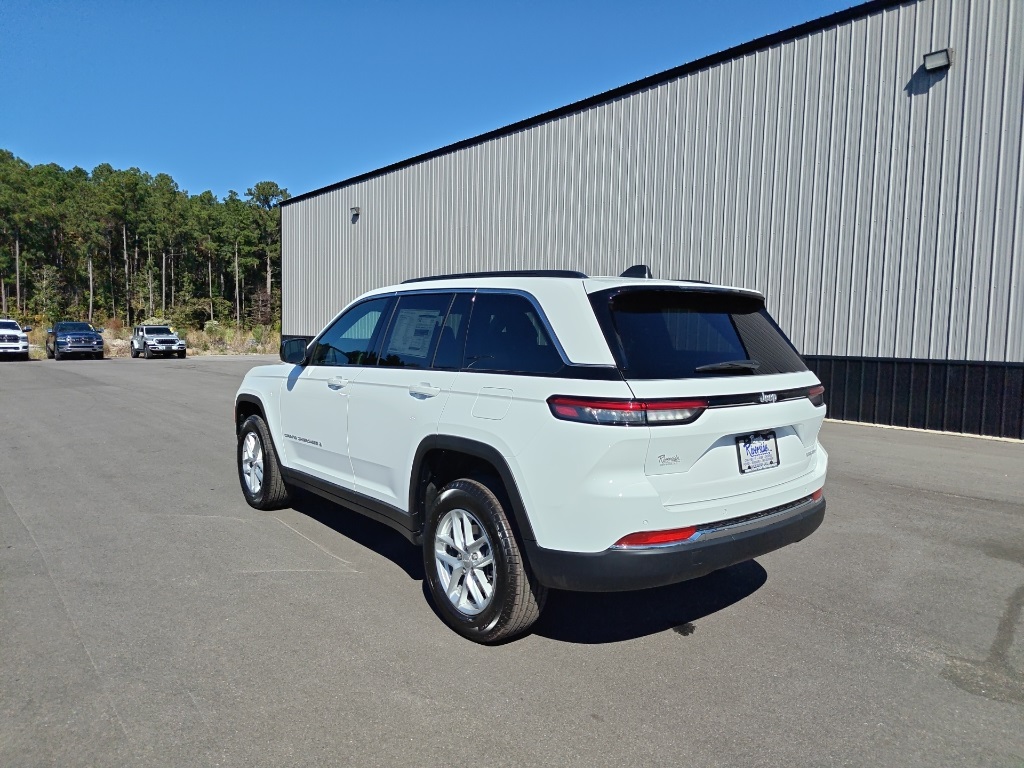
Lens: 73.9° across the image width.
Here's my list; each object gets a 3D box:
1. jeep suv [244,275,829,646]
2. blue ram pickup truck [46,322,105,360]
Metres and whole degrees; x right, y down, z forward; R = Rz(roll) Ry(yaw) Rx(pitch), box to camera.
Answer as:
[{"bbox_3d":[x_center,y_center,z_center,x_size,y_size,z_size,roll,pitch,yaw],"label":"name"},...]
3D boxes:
[{"bbox_3d":[-0.378,0.207,4.913,2.000,1.800,4.920,-2,5,-39],"label":"jeep suv"},{"bbox_3d":[-23.167,-2.281,36.022,2.085,1.970,5.920,-2,5,-40],"label":"blue ram pickup truck"}]

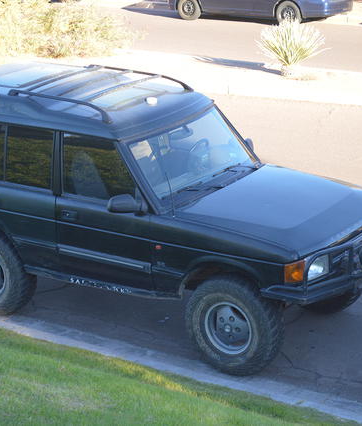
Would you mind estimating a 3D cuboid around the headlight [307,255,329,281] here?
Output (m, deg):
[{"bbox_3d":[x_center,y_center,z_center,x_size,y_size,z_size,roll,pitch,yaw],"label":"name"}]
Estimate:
[{"bbox_3d":[1.031,0.424,9.364,0.110,0.150,0.250,14,24,40],"label":"headlight"}]

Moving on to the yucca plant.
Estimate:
[{"bbox_3d":[1.945,-2.944,21.849,1.200,1.020,1.200,-1,18,0],"label":"yucca plant"}]

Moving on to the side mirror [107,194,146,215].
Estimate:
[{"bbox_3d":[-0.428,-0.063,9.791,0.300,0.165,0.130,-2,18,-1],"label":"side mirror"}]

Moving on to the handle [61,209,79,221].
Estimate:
[{"bbox_3d":[-0.926,0.017,10.274,0.155,0.072,0.035,10,21,32],"label":"handle"}]

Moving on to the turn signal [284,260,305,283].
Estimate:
[{"bbox_3d":[0.866,0.450,9.268,0.125,0.155,0.125,12,23,37],"label":"turn signal"}]

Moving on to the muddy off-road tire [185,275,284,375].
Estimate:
[{"bbox_3d":[0.431,0.896,9.804,0.790,0.790,0.270,10,21,32],"label":"muddy off-road tire"}]

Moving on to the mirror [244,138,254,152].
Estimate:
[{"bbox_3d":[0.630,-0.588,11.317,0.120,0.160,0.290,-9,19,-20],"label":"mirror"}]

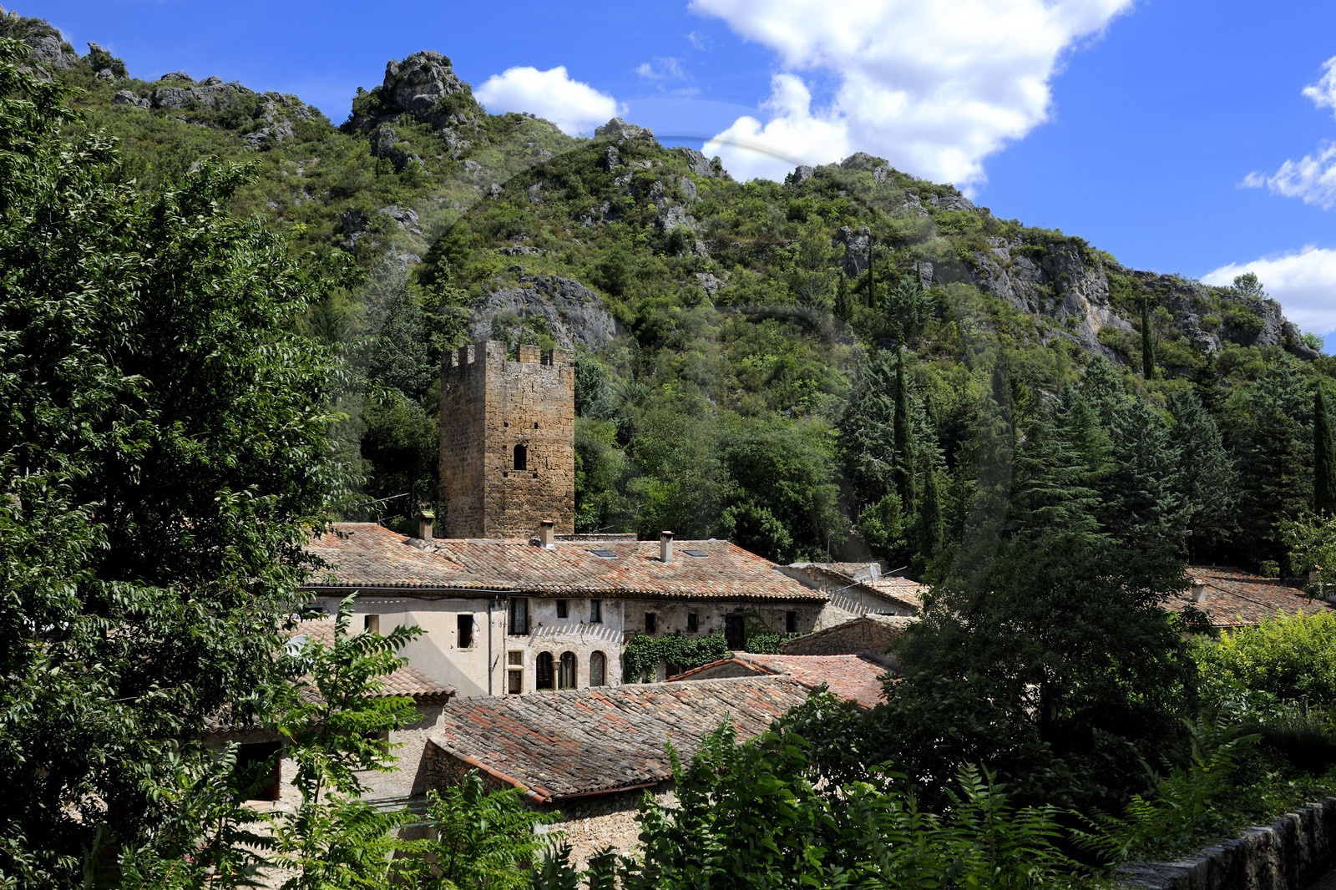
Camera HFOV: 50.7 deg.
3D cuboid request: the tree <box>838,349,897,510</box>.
[{"bbox_3d":[13.904,-0.686,98.393,3.810,12.130,3.810,0,-5,0],"label":"tree"}]

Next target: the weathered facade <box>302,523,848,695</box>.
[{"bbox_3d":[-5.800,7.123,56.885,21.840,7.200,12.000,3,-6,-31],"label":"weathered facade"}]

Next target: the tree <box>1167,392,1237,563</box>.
[{"bbox_3d":[33.059,1.779,87.151,3.980,10.590,3.980,0,-5,0],"label":"tree"}]

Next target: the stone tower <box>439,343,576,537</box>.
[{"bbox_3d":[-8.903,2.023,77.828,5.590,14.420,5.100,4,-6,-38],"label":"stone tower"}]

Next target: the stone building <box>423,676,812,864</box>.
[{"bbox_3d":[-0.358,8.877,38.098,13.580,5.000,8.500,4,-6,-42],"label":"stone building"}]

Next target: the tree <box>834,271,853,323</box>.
[{"bbox_3d":[20.775,-17.617,167.026,1.940,6.130,1.940,0,-5,0],"label":"tree"}]

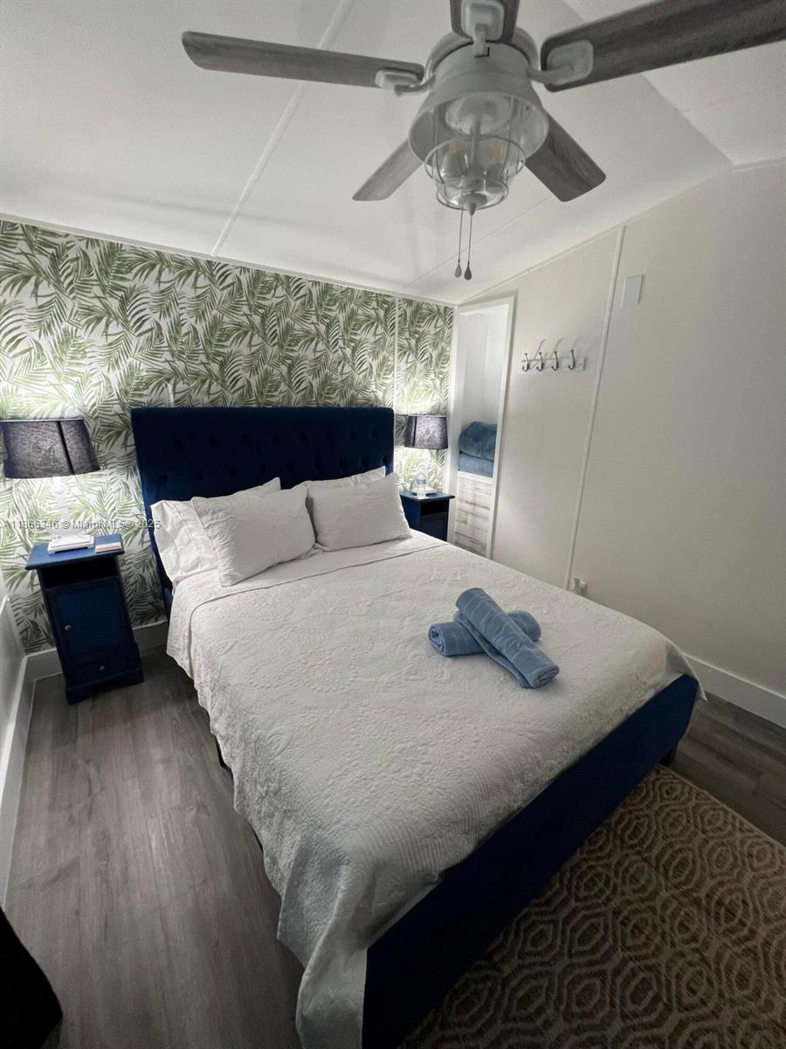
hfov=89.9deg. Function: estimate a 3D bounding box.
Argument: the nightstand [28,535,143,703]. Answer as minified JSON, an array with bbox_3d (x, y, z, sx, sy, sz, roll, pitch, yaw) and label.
[{"bbox_3d":[-1.522,0.469,2.018,0.355,0.720,0.339,-11,20,-32],"label":"nightstand"}]

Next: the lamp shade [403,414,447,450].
[{"bbox_3d":[0.252,-0.686,2.912,0.322,0.227,0.322,-11,20,-32],"label":"lamp shade"}]

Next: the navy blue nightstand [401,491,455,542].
[{"bbox_3d":[0.238,0.131,3.158,0.356,0.720,0.335,-11,20,-32],"label":"navy blue nightstand"}]

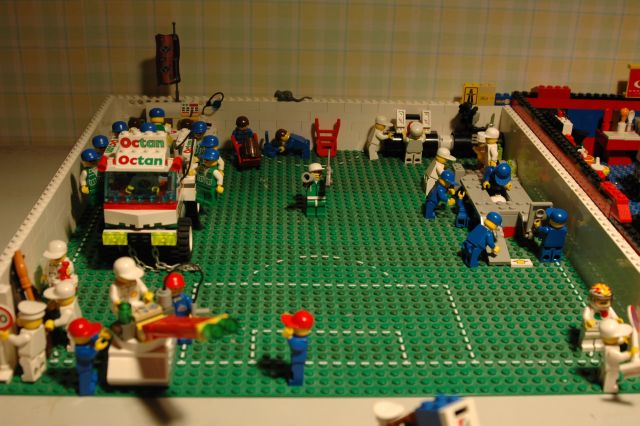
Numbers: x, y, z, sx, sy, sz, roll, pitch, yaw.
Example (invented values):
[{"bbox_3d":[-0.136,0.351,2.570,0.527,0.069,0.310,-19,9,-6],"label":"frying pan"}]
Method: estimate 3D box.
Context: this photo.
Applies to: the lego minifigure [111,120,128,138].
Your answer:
[{"bbox_3d":[-0.174,-0.058,0.715,0.015,0.043,0.022,14,28,24],"label":"lego minifigure"}]

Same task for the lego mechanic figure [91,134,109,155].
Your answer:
[{"bbox_3d":[-0.162,-0.039,0.619,0.017,0.042,0.024,12,27,19],"label":"lego mechanic figure"}]

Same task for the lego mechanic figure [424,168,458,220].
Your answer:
[{"bbox_3d":[0.098,-0.016,0.656,0.027,0.036,0.021,1,24,-3],"label":"lego mechanic figure"}]

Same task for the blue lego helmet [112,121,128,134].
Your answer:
[{"bbox_3d":[-0.173,-0.076,0.716,0.016,0.008,0.012,9,25,15],"label":"blue lego helmet"}]

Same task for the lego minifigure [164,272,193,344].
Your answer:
[{"bbox_3d":[-0.085,0.057,0.472,0.024,0.042,0.017,13,27,21],"label":"lego minifigure"}]

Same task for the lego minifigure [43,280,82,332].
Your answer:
[{"bbox_3d":[-0.145,0.058,0.465,0.021,0.043,0.022,1,24,-3],"label":"lego minifigure"}]

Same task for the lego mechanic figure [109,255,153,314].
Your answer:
[{"bbox_3d":[-0.114,0.048,0.489,0.024,0.043,0.018,-18,31,-37],"label":"lego mechanic figure"}]

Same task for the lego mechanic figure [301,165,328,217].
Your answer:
[{"bbox_3d":[-0.004,-0.017,0.641,0.023,0.043,0.016,-1,25,-7],"label":"lego mechanic figure"}]

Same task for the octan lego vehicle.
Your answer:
[{"bbox_3d":[-0.122,-0.025,0.591,0.062,0.091,0.128,1,25,-3],"label":"octan lego vehicle"}]

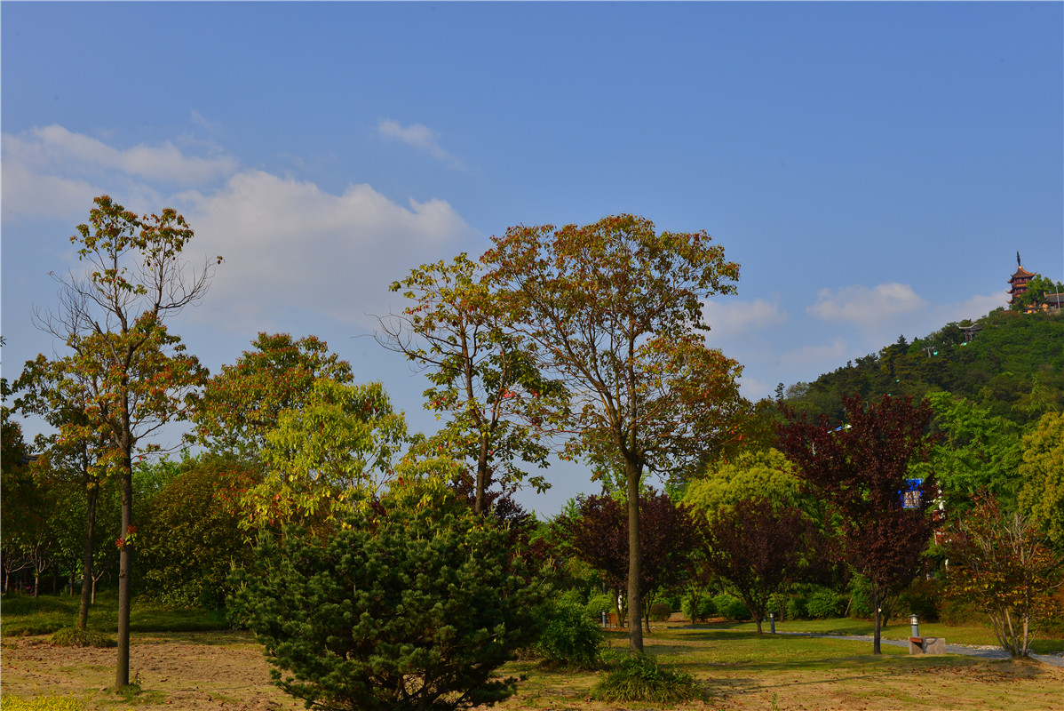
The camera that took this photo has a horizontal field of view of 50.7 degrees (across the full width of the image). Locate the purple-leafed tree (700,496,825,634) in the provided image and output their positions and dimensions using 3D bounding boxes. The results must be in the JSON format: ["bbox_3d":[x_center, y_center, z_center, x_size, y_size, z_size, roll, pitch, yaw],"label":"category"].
[{"bbox_3d":[9.817,8.842,47.621,5.290,5.740,5.030,-1,-12,0],"label":"purple-leafed tree"}]

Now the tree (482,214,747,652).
[{"bbox_3d":[1.375,1.421,18.817,4.502,8.076,4.502,-1,-12,0],"label":"tree"}]

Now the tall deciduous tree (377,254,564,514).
[{"bbox_3d":[-1.259,2.041,22.926,3.970,8.560,3.770,-1,-12,0],"label":"tall deciduous tree"}]

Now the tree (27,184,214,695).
[{"bbox_3d":[-7.202,1.267,19.634,3.270,8.630,3.110,-1,-12,0],"label":"tree"}]

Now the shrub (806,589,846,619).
[{"bbox_3d":[15.520,13.069,59.168,2.060,1.550,2.060,-1,-12,0],"label":"shrub"}]

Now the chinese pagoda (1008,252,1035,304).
[{"bbox_3d":[213.414,-29.243,490.000,11.000,33.000,11.000,-6,-13,24],"label":"chinese pagoda"}]

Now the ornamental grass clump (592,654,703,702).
[{"bbox_3d":[1.716,4.803,16.761,1.680,0.620,1.450,-1,-12,0],"label":"ornamental grass clump"}]

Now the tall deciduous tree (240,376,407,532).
[{"bbox_3d":[-4.119,3.265,22.322,3.317,5.871,3.317,-1,-12,0],"label":"tall deciduous tree"}]

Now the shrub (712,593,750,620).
[{"bbox_3d":[11.043,13.879,62.166,2.070,1.530,2.070,-1,-12,0],"label":"shrub"}]

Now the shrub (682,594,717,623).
[{"bbox_3d":[9.272,13.952,62.161,1.870,1.490,1.870,-1,-12,0],"label":"shrub"}]

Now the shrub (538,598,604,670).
[{"bbox_3d":[0.782,5.659,23.150,1.500,1.390,1.500,-1,-12,0],"label":"shrub"}]

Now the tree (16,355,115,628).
[{"bbox_3d":[-12.397,3.764,29.907,2.671,7.874,2.671,-1,-12,0],"label":"tree"}]

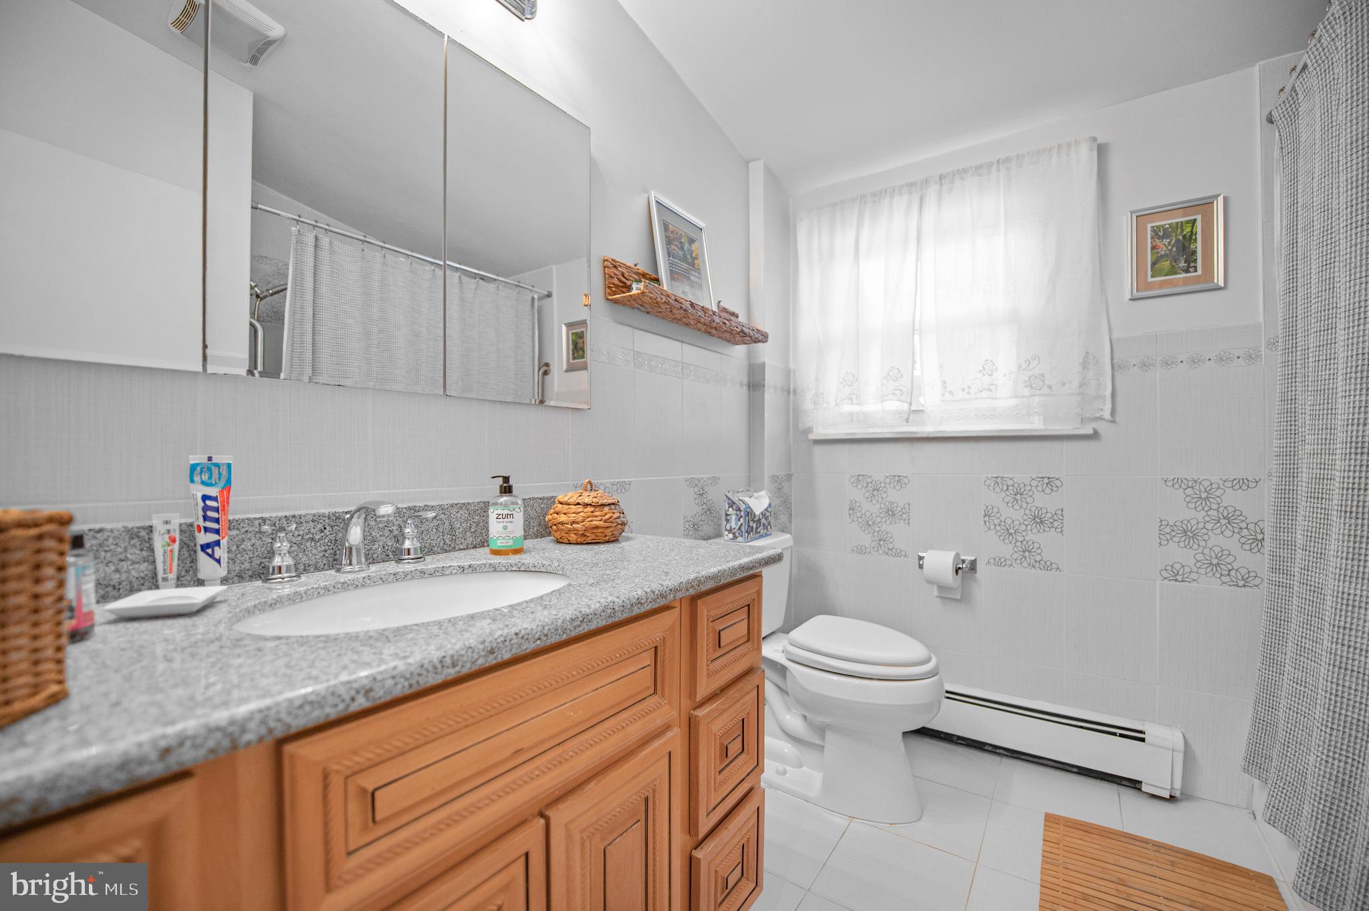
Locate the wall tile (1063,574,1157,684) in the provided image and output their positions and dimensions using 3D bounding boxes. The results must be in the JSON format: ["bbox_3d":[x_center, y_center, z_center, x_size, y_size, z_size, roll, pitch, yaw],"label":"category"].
[{"bbox_3d":[1.409,0.569,1.764,0.245,0.331,0.010,-1,-1,34],"label":"wall tile"}]

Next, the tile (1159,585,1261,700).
[{"bbox_3d":[1.606,0.564,1.630,0.240,0.330,0.010,-1,-1,34],"label":"tile"}]

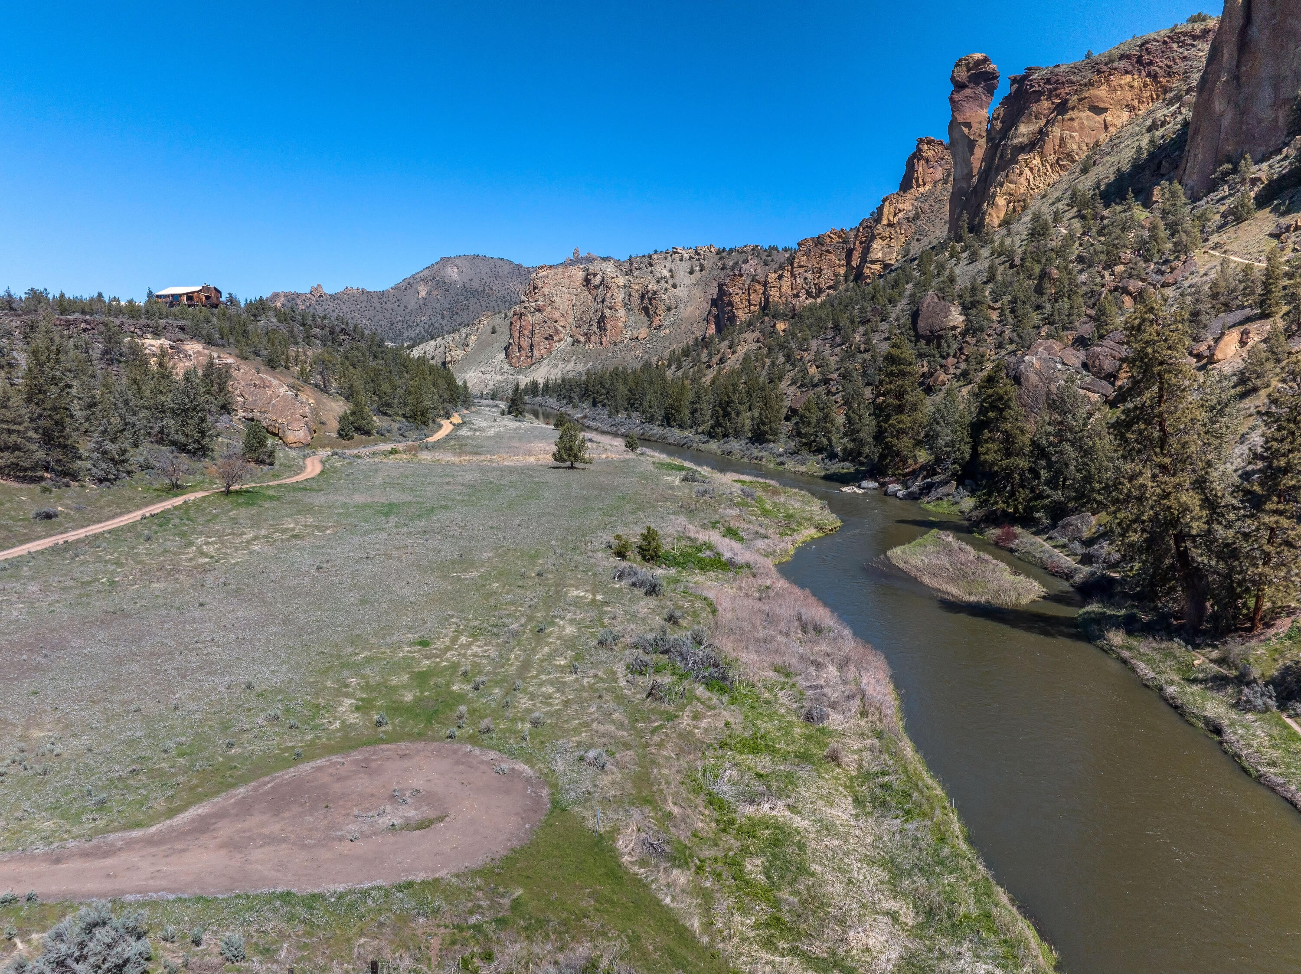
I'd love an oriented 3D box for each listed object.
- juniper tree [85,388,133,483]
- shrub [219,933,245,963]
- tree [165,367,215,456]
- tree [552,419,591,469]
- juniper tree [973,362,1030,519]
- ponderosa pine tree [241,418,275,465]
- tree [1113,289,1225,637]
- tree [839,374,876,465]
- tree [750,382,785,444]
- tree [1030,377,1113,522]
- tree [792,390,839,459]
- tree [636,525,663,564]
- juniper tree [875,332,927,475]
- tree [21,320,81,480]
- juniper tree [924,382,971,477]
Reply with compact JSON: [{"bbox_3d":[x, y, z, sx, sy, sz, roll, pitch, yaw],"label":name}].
[{"bbox_3d":[-93.680,-8.490,156.030,7.690,16.200,7.690,0,7,0],"label":"juniper tree"},{"bbox_3d":[-13.343,14.621,28.757,0.840,0.750,0.800,0,7,0],"label":"shrub"},{"bbox_3d":[-79.252,-12.815,155.163,8.570,15.360,8.140,0,7,0],"label":"tree"},{"bbox_3d":[-15.416,-8.387,175.291,7.710,9.510,7.320,0,7,0],"label":"tree"},{"bbox_3d":[45.593,-6.027,116.868,8.400,19.540,7.980,0,7,0],"label":"juniper tree"},{"bbox_3d":[-74.098,-8.627,170.253,6.330,8.650,6.020,0,7,0],"label":"ponderosa pine tree"},{"bbox_3d":[42.020,-1.930,73.360,8.880,27.480,8.880,0,7,0],"label":"tree"},{"bbox_3d":[46.070,-14.890,200.800,7.740,20.120,7.740,0,7,0],"label":"tree"},{"bbox_3d":[26.591,-16.340,205.972,7.900,15.770,7.500,0,7,0],"label":"tree"},{"bbox_3d":[47.631,-4.230,101.915,9.420,16.140,8.950,0,7,0],"label":"tree"},{"bbox_3d":[39.280,-15.240,215.030,10.360,16.230,10.360,0,7,0],"label":"tree"},{"bbox_3d":[-0.050,5.535,89.146,2.610,3.580,2.480,0,7,0],"label":"tree"},{"bbox_3d":[48.460,-15.990,174.350,9.710,27.620,9.710,0,7,0],"label":"juniper tree"},{"bbox_3d":[-106.690,-15.600,160.380,10.140,27.190,10.140,0,7,0],"label":"tree"},{"bbox_3d":[55.630,-10.710,168.960,8.510,17.520,8.510,0,7,0],"label":"juniper tree"}]

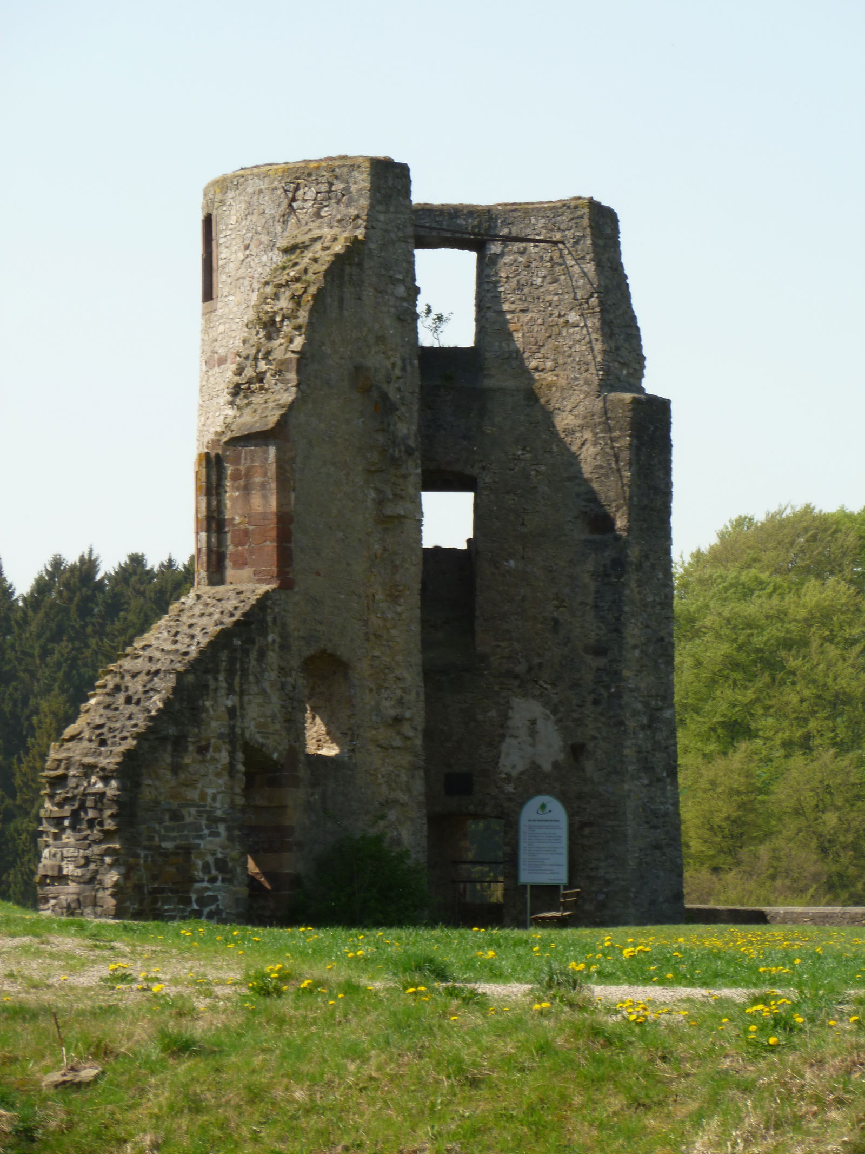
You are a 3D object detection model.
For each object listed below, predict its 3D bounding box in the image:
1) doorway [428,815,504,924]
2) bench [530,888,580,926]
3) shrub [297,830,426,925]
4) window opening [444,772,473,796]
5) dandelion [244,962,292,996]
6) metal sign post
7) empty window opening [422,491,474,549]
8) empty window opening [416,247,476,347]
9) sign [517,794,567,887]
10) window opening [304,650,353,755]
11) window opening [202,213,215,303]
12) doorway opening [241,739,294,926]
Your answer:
[{"bbox_3d":[0.539,5.019,84.800,1.350,2.050,0.700,1,-2,0],"label":"doorway"},{"bbox_3d":[1.949,5.366,80.000,0.580,0.800,1.550,0,-2,9],"label":"bench"},{"bbox_3d":[-1.122,4.867,79.800,2.100,1.680,1.800,1,-2,0],"label":"shrub"},{"bbox_3d":[0.443,3.510,85.200,0.500,0.410,0.450,0,-2,-12],"label":"window opening"},{"bbox_3d":[-1.046,2.559,32.000,0.290,0.210,0.270,1,-2,0],"label":"dandelion"},{"bbox_3d":[1.755,4.592,80.000,0.800,2.250,0.080,1,-2,0],"label":"metal sign post"},{"bbox_3d":[0.259,-0.969,85.200,0.880,0.970,0.700,1,-2,0],"label":"empty window opening"},{"bbox_3d":[0.213,-4.719,85.000,1.100,1.660,0.800,1,-2,0],"label":"empty window opening"},{"bbox_3d":[1.760,4.184,80.000,0.790,1.420,0.040,1,-2,0],"label":"sign"},{"bbox_3d":[-1.659,2.025,80.200,1.000,1.660,0.800,3,-3,-40],"label":"window opening"},{"bbox_3d":[-3.613,-5.160,81.500,0.500,1.500,0.700,2,-3,-22],"label":"window opening"},{"bbox_3d":[-2.589,4.092,79.200,1.050,2.950,0.900,3,-3,-40],"label":"doorway opening"}]

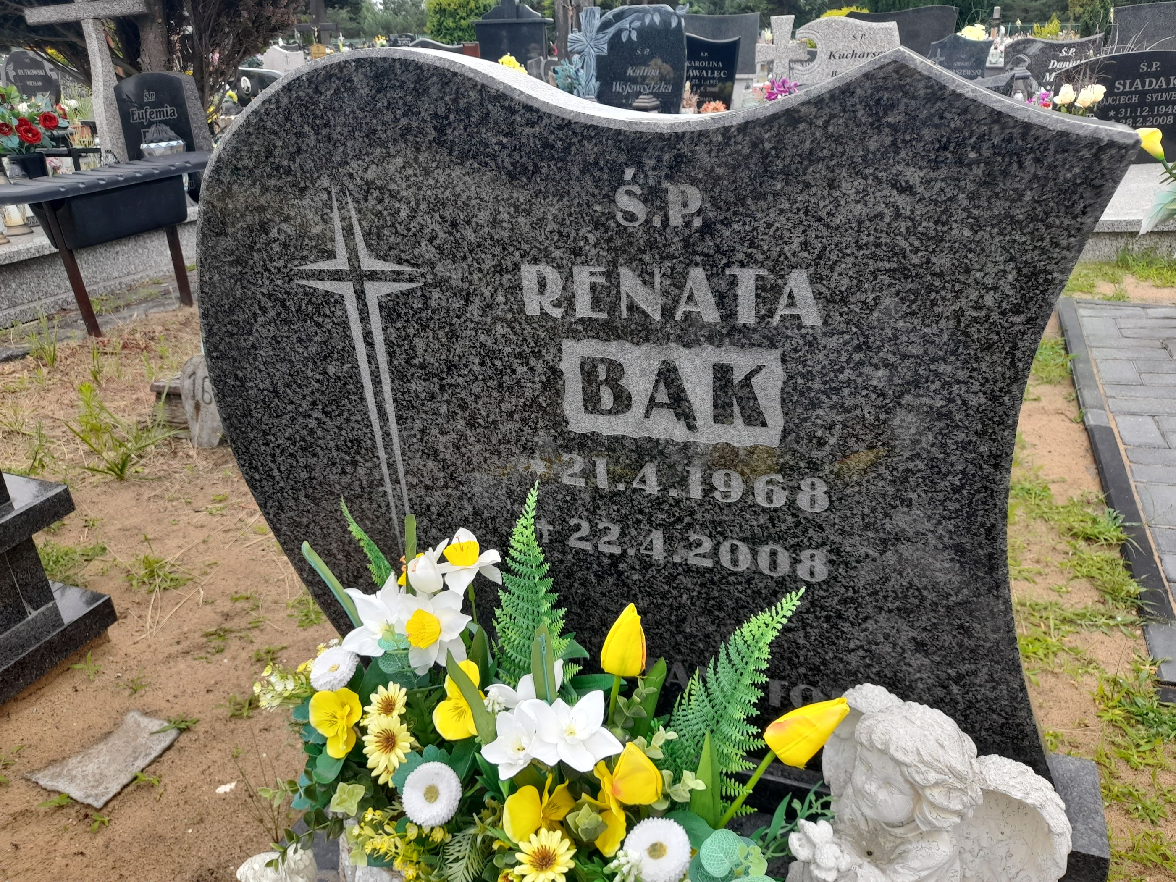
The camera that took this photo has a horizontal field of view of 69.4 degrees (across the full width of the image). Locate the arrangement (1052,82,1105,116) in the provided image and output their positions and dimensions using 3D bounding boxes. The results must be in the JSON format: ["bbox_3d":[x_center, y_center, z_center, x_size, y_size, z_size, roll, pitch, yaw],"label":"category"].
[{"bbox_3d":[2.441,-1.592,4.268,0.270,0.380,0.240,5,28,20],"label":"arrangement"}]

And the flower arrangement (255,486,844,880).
[{"bbox_3d":[-0.072,0.346,0.862,0.580,0.440,0.400,5,28,20],"label":"flower arrangement"}]

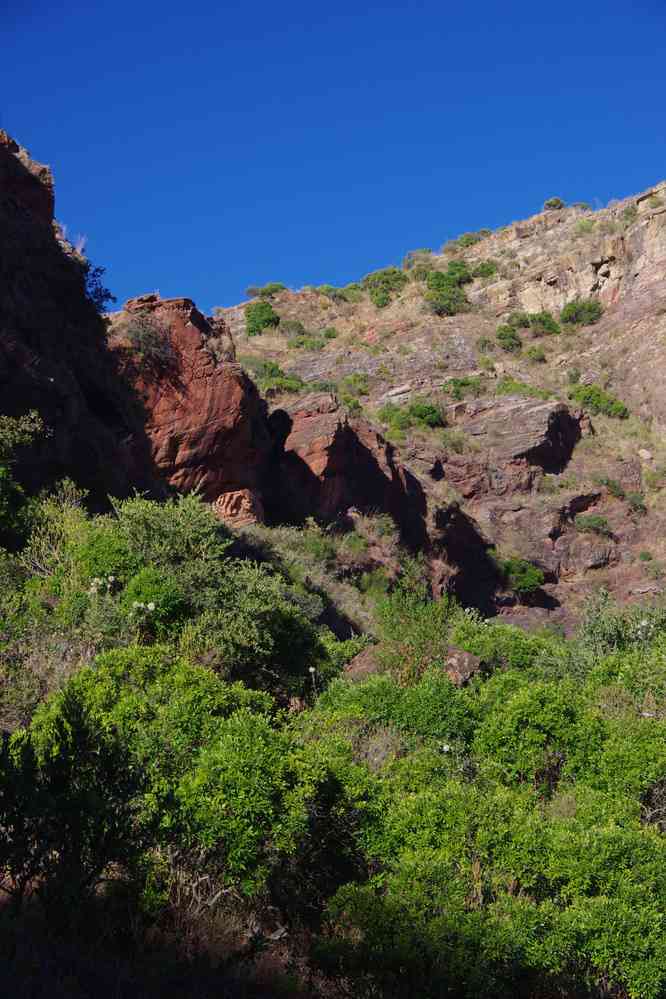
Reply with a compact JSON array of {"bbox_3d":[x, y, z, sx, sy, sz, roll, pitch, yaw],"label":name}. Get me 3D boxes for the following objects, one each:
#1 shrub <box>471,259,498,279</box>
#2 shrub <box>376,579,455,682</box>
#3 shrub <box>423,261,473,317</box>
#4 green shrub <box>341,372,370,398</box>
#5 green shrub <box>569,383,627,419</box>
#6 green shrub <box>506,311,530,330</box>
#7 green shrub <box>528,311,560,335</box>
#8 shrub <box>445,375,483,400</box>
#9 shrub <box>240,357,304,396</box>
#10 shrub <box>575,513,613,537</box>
[{"bbox_3d":[6.586,-10.042,117.000,1.217,0.843,0.928,0,-8,0],"label":"shrub"},{"bbox_3d":[2.452,3.894,80.000,2.320,3.000,1.970,0,-8,0],"label":"shrub"},{"bbox_3d":[5.530,-10.191,130.000,2.343,2.624,2.108,0,-8,0],"label":"shrub"},{"bbox_3d":[1.321,-6.751,158.000,1.760,1.370,1.500,0,-8,0],"label":"green shrub"},{"bbox_3d":[15.093,-5.628,153.000,3.410,1.990,2.900,0,-8,0],"label":"green shrub"},{"bbox_3d":[7.403,-7.183,108.000,1.043,0.778,0.856,0,-8,0],"label":"green shrub"},{"bbox_3d":[9.901,-8.286,126.000,1.453,1.090,1.308,0,-8,0],"label":"green shrub"},{"bbox_3d":[7.515,-6.450,155.000,2.190,1.450,1.860,0,-8,0],"label":"shrub"},{"bbox_3d":[-2.652,-5.393,118.000,2.722,1.531,1.769,0,-8,0],"label":"shrub"},{"bbox_3d":[12.969,1.245,134.000,1.890,1.160,1.610,0,-8,0],"label":"shrub"}]

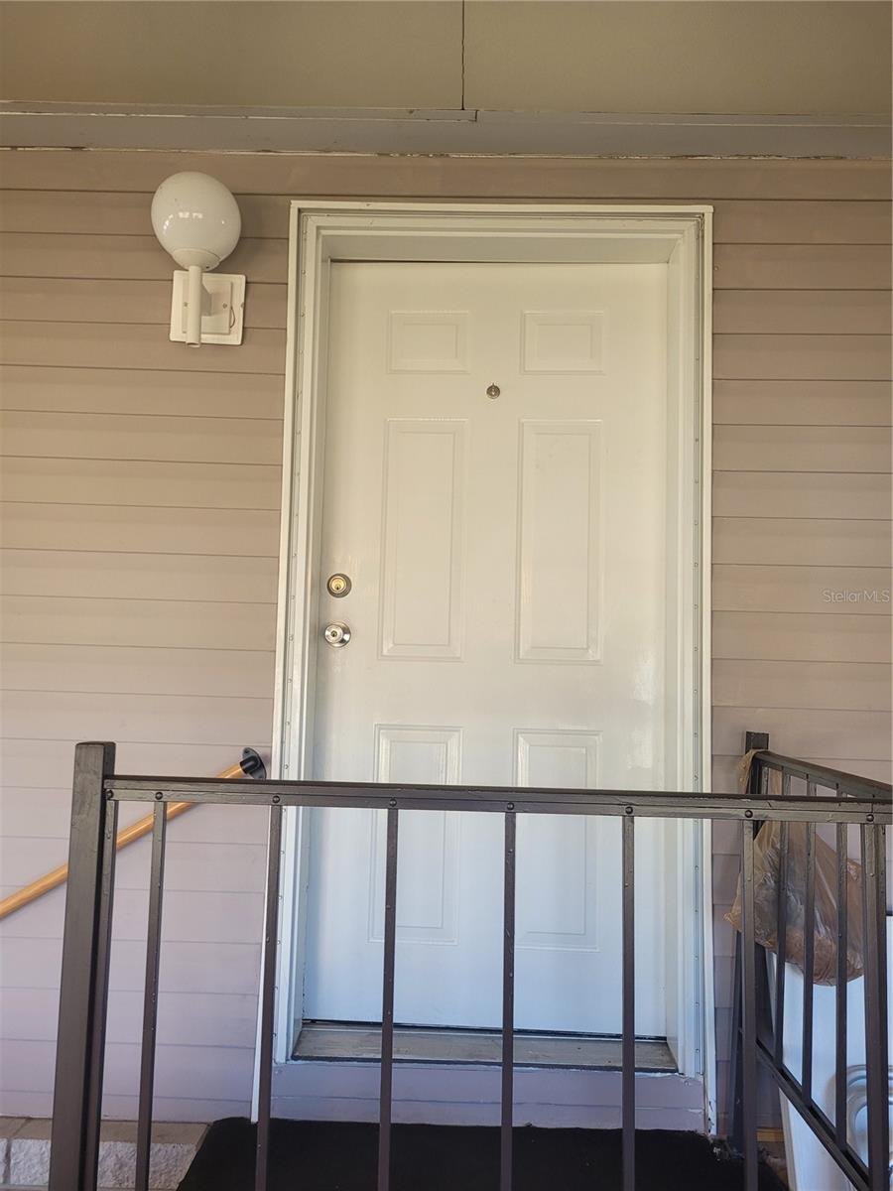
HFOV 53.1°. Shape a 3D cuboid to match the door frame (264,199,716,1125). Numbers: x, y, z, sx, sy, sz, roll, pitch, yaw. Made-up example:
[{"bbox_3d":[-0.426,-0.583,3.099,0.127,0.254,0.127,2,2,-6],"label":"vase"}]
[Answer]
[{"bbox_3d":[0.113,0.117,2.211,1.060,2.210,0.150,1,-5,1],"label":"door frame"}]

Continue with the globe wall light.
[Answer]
[{"bbox_3d":[-0.607,-0.804,2.167,0.210,0.420,0.225,1,-5,1],"label":"globe wall light"}]

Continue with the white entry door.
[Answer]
[{"bbox_3d":[0.113,0.090,2.280,0.895,1.945,0.045,1,-5,1],"label":"white entry door"}]

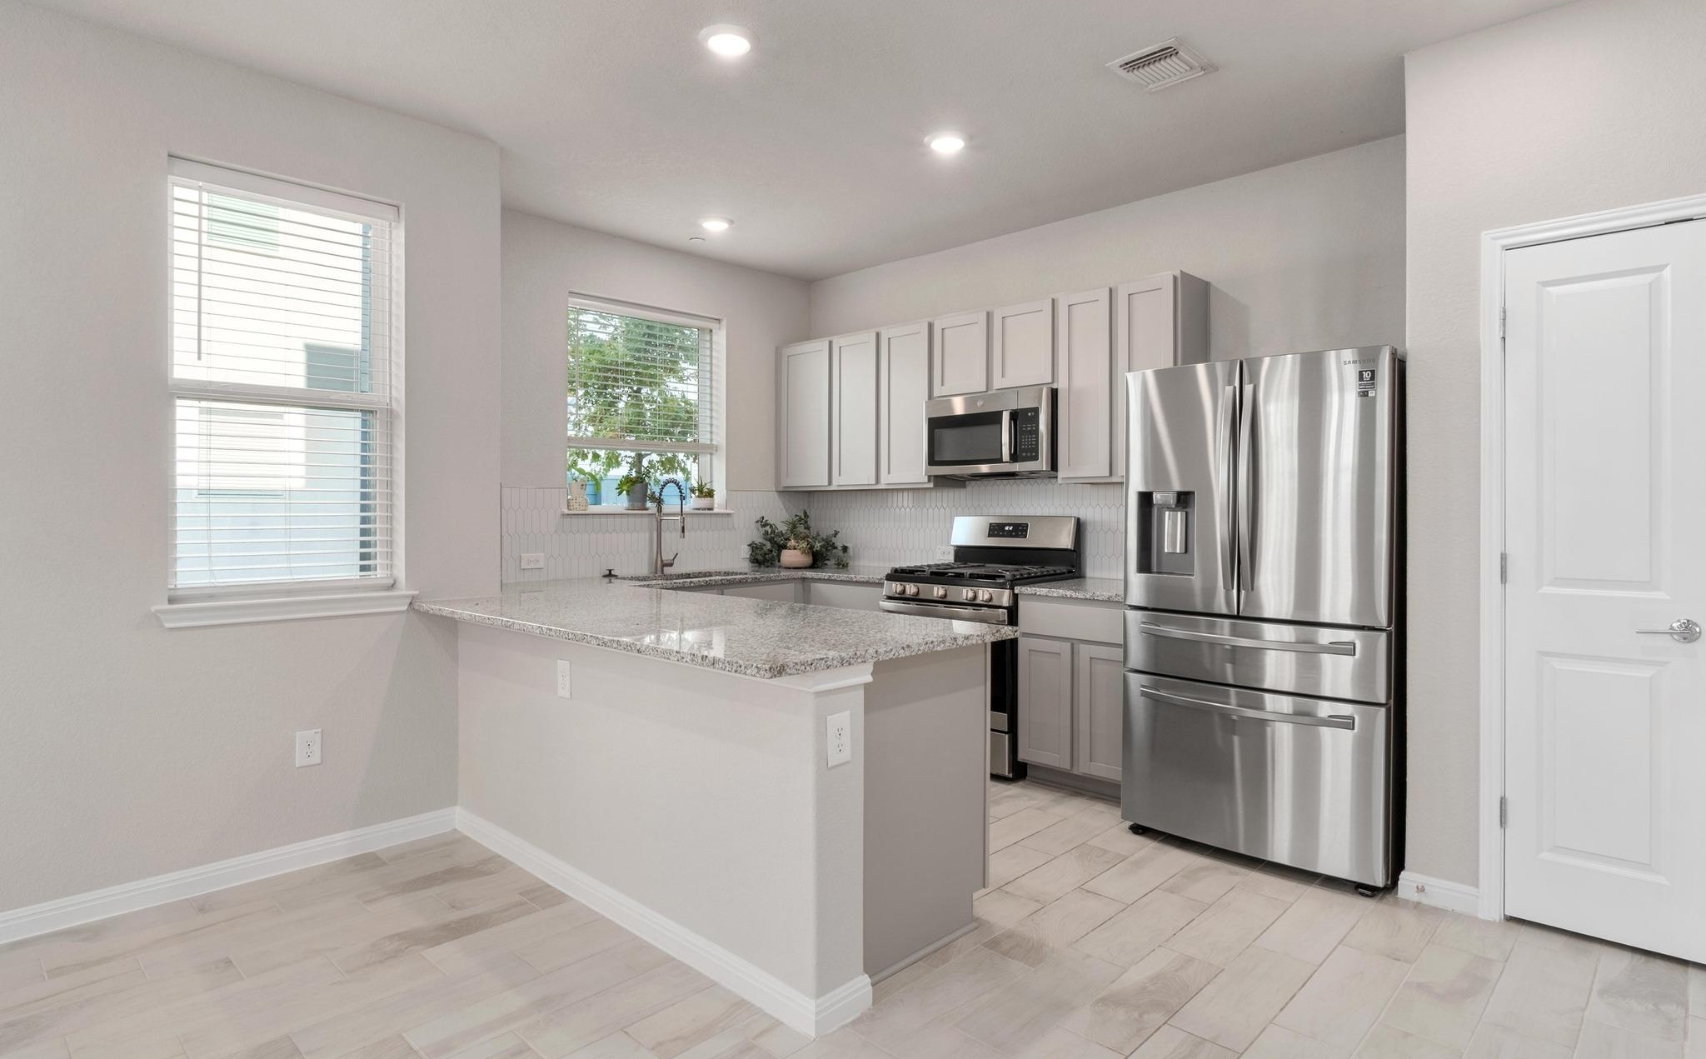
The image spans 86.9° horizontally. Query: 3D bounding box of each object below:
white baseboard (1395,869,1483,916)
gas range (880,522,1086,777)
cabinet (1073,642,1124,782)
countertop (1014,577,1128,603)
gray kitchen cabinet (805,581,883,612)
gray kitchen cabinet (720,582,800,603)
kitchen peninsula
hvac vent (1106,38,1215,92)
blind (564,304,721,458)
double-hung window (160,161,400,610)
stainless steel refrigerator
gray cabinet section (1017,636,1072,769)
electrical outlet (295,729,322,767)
[{"bbox_3d":[1.865,1.157,2.867,0.220,0.089,0.018,1,2,44],"label":"white baseboard"},{"bbox_3d":[0.636,0.566,4.450,0.757,1.217,0.670,1,1,44],"label":"gas range"},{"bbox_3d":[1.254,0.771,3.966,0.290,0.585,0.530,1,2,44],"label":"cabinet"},{"bbox_3d":[1.161,0.270,4.032,0.578,0.032,0.635,1,1,44],"label":"countertop"},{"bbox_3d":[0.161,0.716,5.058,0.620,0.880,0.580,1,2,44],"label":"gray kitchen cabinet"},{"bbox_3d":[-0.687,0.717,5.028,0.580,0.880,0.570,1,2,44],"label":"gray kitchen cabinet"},{"bbox_3d":[-0.655,0.738,3.163,2.250,0.922,0.950,1,1,44],"label":"kitchen peninsula"},{"bbox_3d":[1.029,-1.544,3.002,0.247,0.020,0.285,1,1,44],"label":"hvac vent"},{"bbox_3d":[-1.169,-0.835,5.097,0.065,0.790,0.990,1,2,44],"label":"blind"},{"bbox_3d":[-1.990,-0.474,3.210,0.100,1.490,0.726,1,1,44],"label":"double-hung window"},{"bbox_3d":[1.644,0.302,3.449,0.908,1.775,0.880,1,2,44],"label":"stainless steel refrigerator"},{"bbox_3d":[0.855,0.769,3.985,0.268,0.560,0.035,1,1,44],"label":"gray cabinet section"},{"bbox_3d":[-1.941,0.779,3.211,0.012,0.125,0.080,1,1,44],"label":"electrical outlet"}]

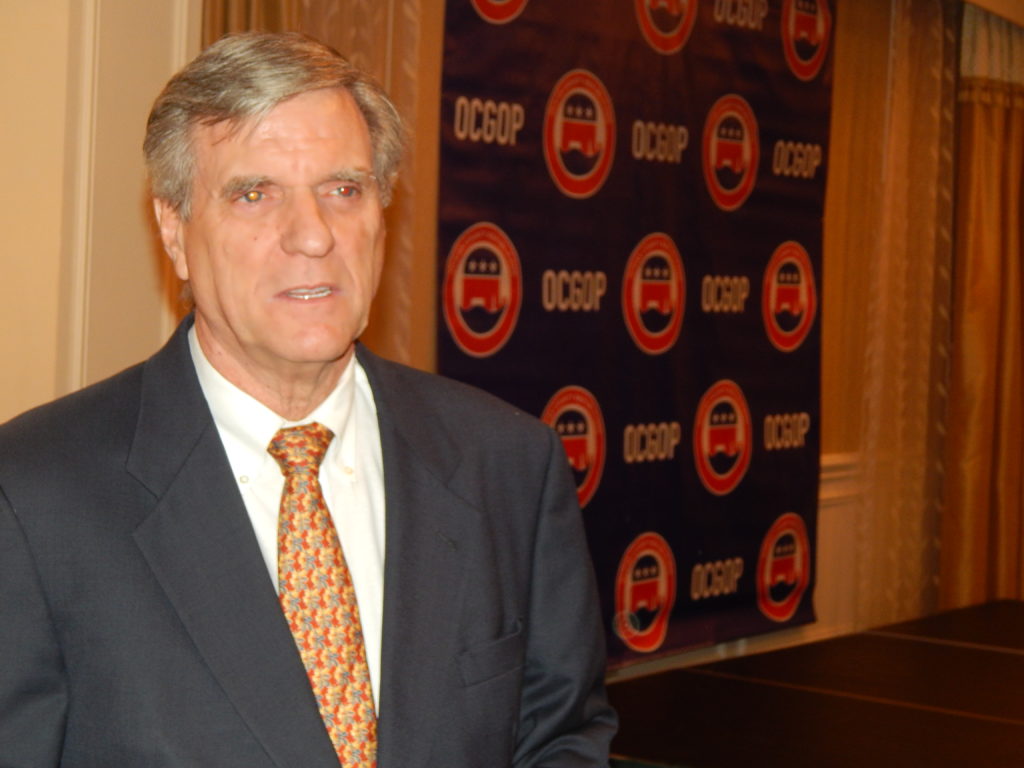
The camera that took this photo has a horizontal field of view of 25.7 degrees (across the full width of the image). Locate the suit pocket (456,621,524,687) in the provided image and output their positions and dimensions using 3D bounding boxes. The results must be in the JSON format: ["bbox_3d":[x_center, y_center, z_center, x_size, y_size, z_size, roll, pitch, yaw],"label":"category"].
[{"bbox_3d":[-0.015,0.197,1.630,0.014,0.036,0.080,3,2,35],"label":"suit pocket"}]

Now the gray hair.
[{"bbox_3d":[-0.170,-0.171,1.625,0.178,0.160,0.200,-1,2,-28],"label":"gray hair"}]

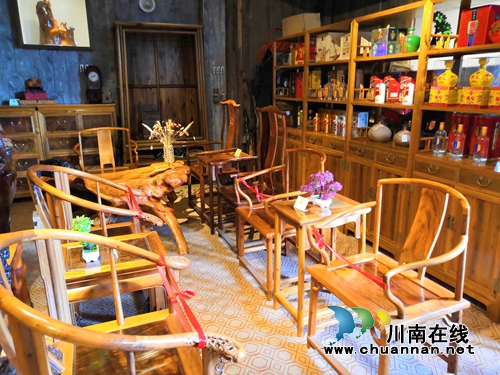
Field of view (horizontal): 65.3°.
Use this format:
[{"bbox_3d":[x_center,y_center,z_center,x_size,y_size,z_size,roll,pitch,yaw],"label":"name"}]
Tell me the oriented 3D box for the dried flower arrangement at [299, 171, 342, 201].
[{"bbox_3d":[0.435,-0.004,2.448,0.179,0.136,0.214,-7,16,-24],"label":"dried flower arrangement"}]

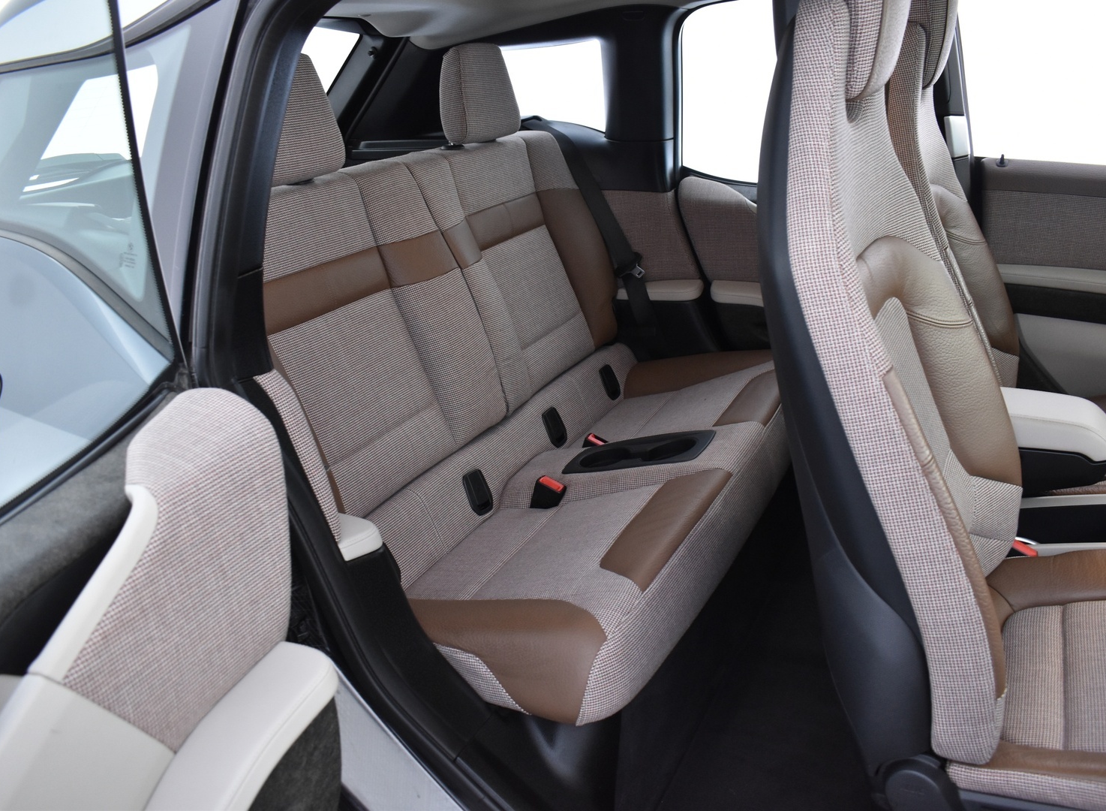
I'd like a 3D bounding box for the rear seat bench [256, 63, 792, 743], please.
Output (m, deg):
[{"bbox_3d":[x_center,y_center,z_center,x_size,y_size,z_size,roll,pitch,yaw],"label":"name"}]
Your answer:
[{"bbox_3d":[-0.014,-0.197,1.632,0.795,0.837,1.166,11,25,25],"label":"rear seat bench"}]

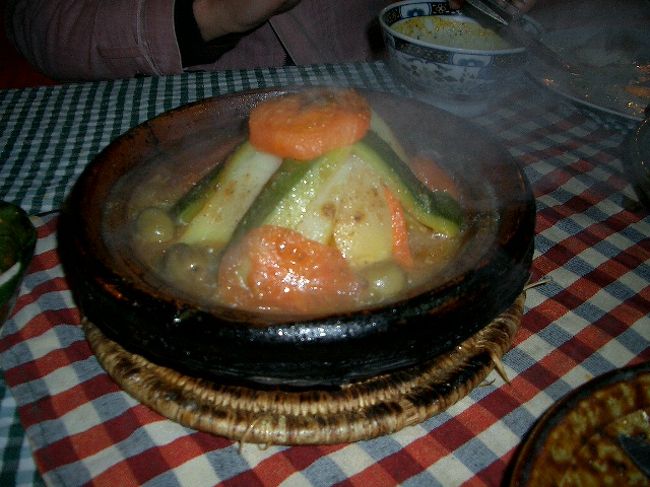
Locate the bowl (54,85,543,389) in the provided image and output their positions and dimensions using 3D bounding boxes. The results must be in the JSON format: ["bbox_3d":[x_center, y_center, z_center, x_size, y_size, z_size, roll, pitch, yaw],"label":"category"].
[{"bbox_3d":[-0.015,-0.018,0.412,0.283,0.058,0.283,-1,38,1],"label":"bowl"}]

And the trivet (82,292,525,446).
[{"bbox_3d":[-0.013,0.010,0.428,0.279,0.017,0.279,-2,38,0],"label":"trivet"}]

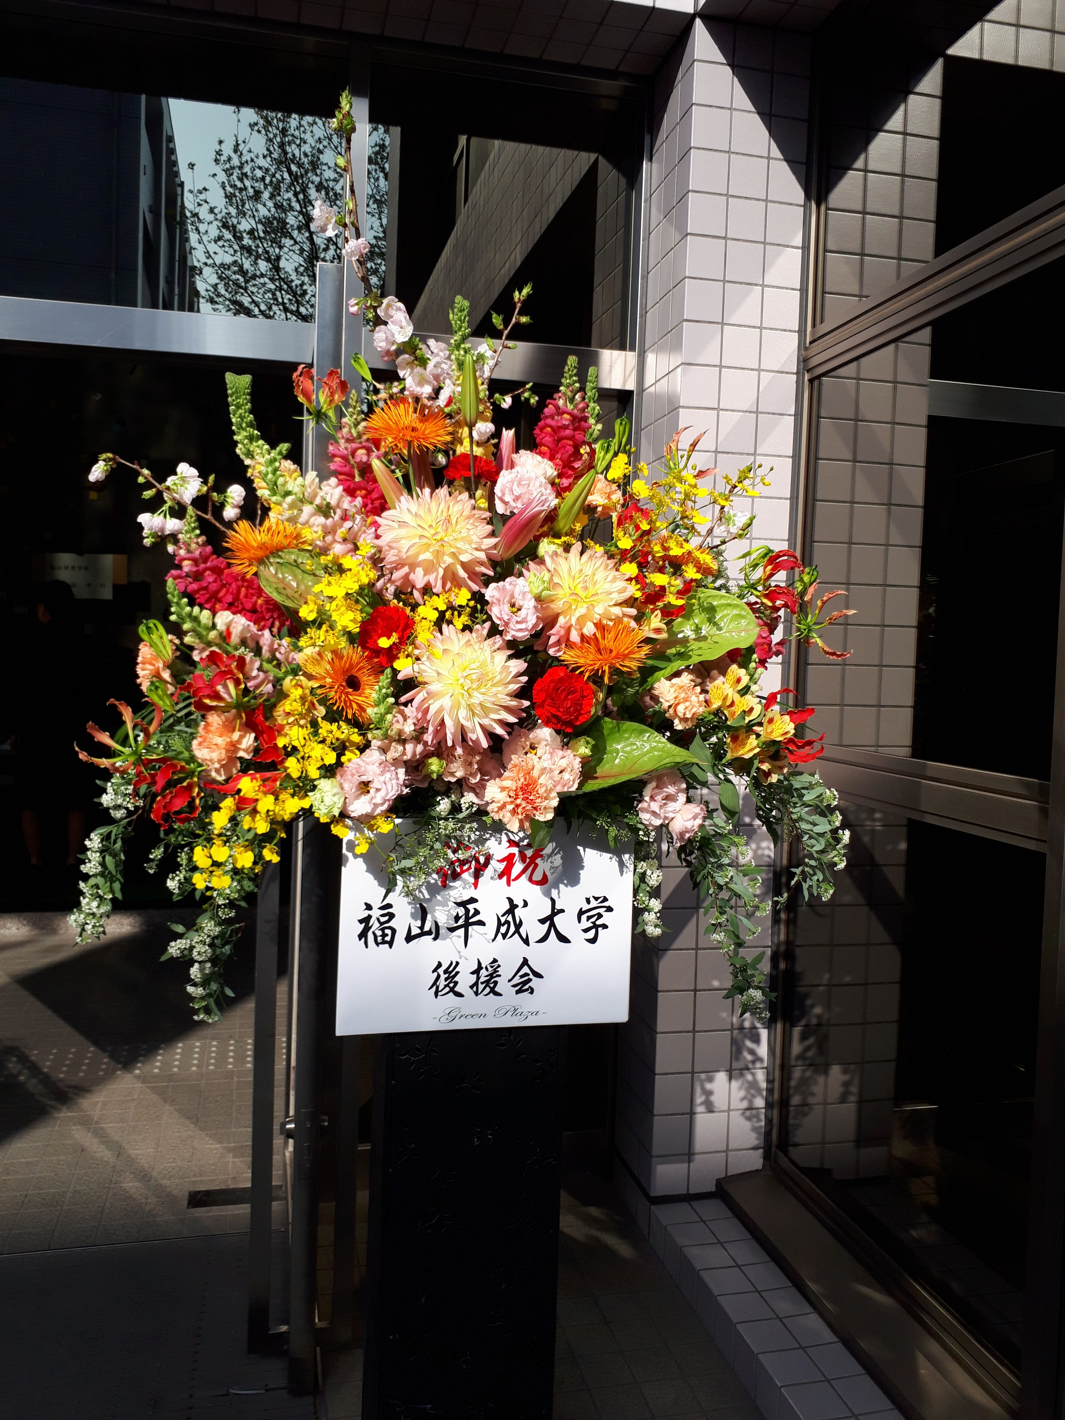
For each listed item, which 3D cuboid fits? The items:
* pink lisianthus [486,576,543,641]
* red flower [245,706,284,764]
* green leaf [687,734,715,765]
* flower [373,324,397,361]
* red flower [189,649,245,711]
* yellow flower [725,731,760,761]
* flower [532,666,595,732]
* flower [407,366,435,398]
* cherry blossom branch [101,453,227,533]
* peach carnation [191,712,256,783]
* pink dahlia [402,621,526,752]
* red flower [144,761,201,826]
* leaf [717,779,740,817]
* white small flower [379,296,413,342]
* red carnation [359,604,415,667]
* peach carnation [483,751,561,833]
[{"bbox_3d":[-0.022,-0.127,1.380,0.071,0.079,0.055,2,-3,-2],"label":"pink lisianthus"},{"bbox_3d":[-0.347,0.032,1.430,0.052,0.077,0.050,2,-6,-6],"label":"red flower"},{"bbox_3d":[0.205,0.048,1.350,0.033,0.038,0.020,2,2,-6],"label":"green leaf"},{"bbox_3d":[-0.181,-0.451,1.360,0.029,0.044,0.030,2,2,6],"label":"flower"},{"bbox_3d":[-0.410,-0.040,1.440,0.072,0.078,0.060,2,-9,-6],"label":"red flower"},{"bbox_3d":[0.258,0.044,1.360,0.042,0.039,0.038,1,3,-21],"label":"yellow flower"},{"bbox_3d":[0.038,-0.013,1.345,0.075,0.078,0.055,2,-12,0],"label":"flower"},{"bbox_3d":[-0.137,-0.400,1.350,0.036,0.037,0.029,2,2,0],"label":"flower"},{"bbox_3d":[-0.519,-0.307,1.560,0.180,0.110,0.080,2,2,6],"label":"cherry blossom branch"},{"bbox_3d":[-0.400,0.047,1.435,0.083,0.088,0.065,2,-8,12],"label":"peach carnation"},{"bbox_3d":[-0.090,-0.032,1.470,0.163,0.163,0.090,2,-15,-4],"label":"pink dahlia"},{"bbox_3d":[-0.413,0.095,1.270,0.064,0.073,0.055,3,3,18],"label":"red flower"},{"bbox_3d":[0.273,0.123,1.540,0.033,0.054,0.020,1,-6,-11],"label":"leaf"},{"bbox_3d":[-0.195,-0.558,1.580,0.048,0.066,0.045,2,2,3],"label":"white small flower"},{"bbox_3d":[-0.182,-0.093,1.380,0.069,0.076,0.055,2,-12,3],"label":"red carnation"},{"bbox_3d":[-0.011,0.091,1.210,0.083,0.087,0.058,2,2,0],"label":"peach carnation"}]

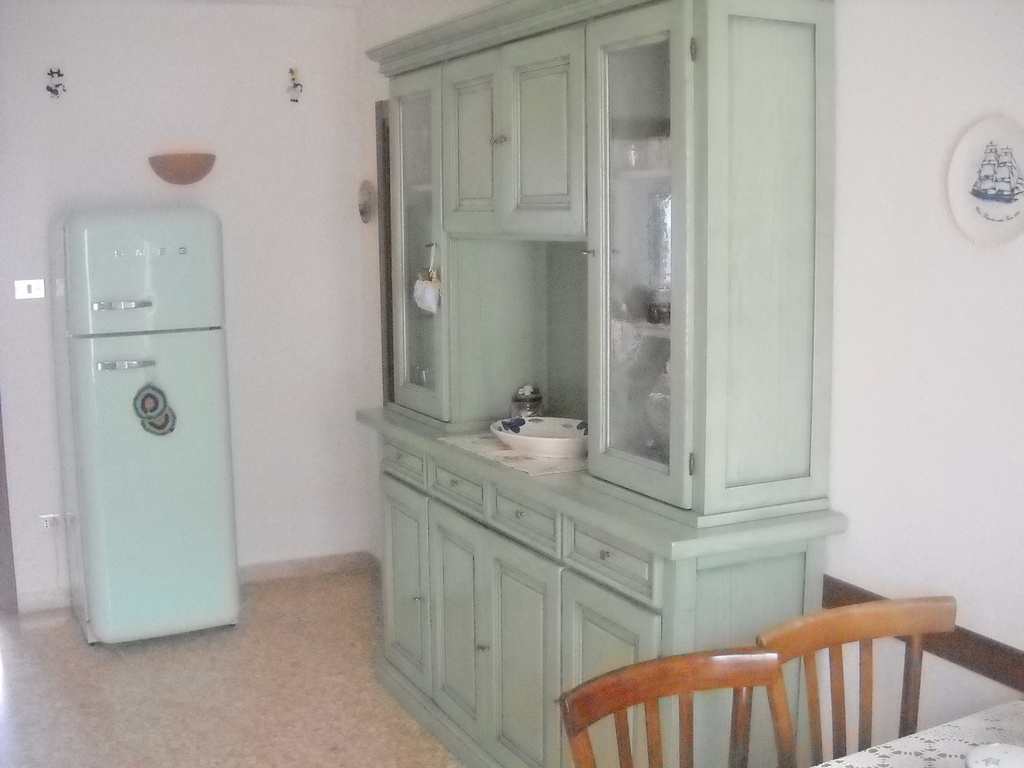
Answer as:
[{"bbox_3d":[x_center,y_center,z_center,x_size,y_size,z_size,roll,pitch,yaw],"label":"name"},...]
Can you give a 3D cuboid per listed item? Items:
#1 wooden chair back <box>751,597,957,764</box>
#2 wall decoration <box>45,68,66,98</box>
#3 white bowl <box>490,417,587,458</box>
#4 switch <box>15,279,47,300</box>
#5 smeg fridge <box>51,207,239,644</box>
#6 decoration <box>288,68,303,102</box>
[{"bbox_3d":[0.761,0.924,2.293,0.490,0.900,0.500,-5,9,-27],"label":"wooden chair back"},{"bbox_3d":[-1.888,-1.246,5.029,0.078,0.122,0.022,-4,9,-25],"label":"wall decoration"},{"bbox_3d":[0.111,0.166,3.662,0.330,0.072,0.390,-4,9,-26],"label":"white bowl"},{"bbox_3d":[-2.021,-0.397,5.087,0.117,0.078,0.012,-4,9,-25],"label":"switch"},{"bbox_3d":[-1.520,0.150,5.048,0.600,1.710,0.670,-4,9,-26],"label":"smeg fridge"},{"bbox_3d":[-0.973,-1.341,5.449,0.064,0.149,0.022,-4,9,-25],"label":"decoration"}]

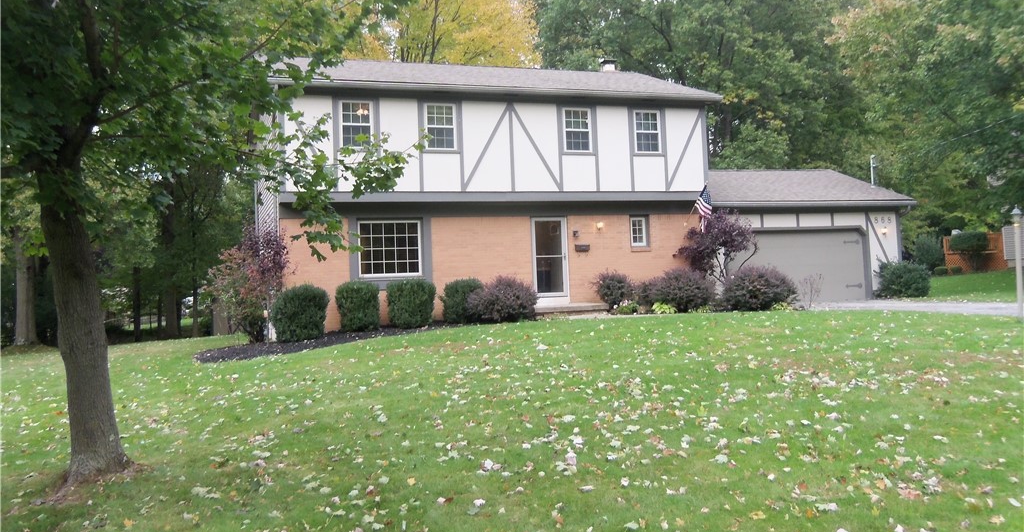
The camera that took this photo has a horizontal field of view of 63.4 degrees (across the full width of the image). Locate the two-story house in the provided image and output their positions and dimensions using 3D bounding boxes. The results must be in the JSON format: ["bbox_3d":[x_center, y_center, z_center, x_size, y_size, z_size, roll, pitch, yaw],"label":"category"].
[{"bbox_3d":[2.391,-2.329,25.253,19.195,7.487,8.844,-2,-1,-20],"label":"two-story house"}]

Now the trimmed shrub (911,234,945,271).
[{"bbox_3d":[21.003,-0.632,41.869,1.490,1.921,1.459,-2,-1,-20],"label":"trimmed shrub"}]

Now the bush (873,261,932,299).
[{"bbox_3d":[11.763,0.407,24.951,1.480,1.145,1.449,-2,-1,-20],"label":"bush"}]

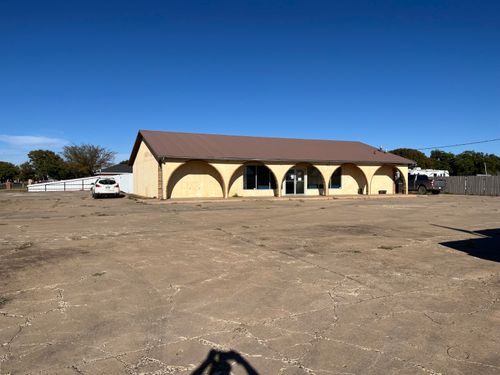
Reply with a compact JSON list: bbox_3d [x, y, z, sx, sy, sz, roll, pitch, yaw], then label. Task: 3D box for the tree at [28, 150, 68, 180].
[{"bbox_3d":[-37.744,-3.500,69.946,7.640,7.050,7.640,0,1,0],"label":"tree"}]

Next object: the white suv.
[{"bbox_3d":[-12.008,-0.031,31.172,1.890,1.710,4.800,0,1,-25],"label":"white suv"}]

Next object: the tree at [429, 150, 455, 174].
[{"bbox_3d":[37.745,-3.560,73.943,5.720,7.270,5.720,0,1,0],"label":"tree"}]

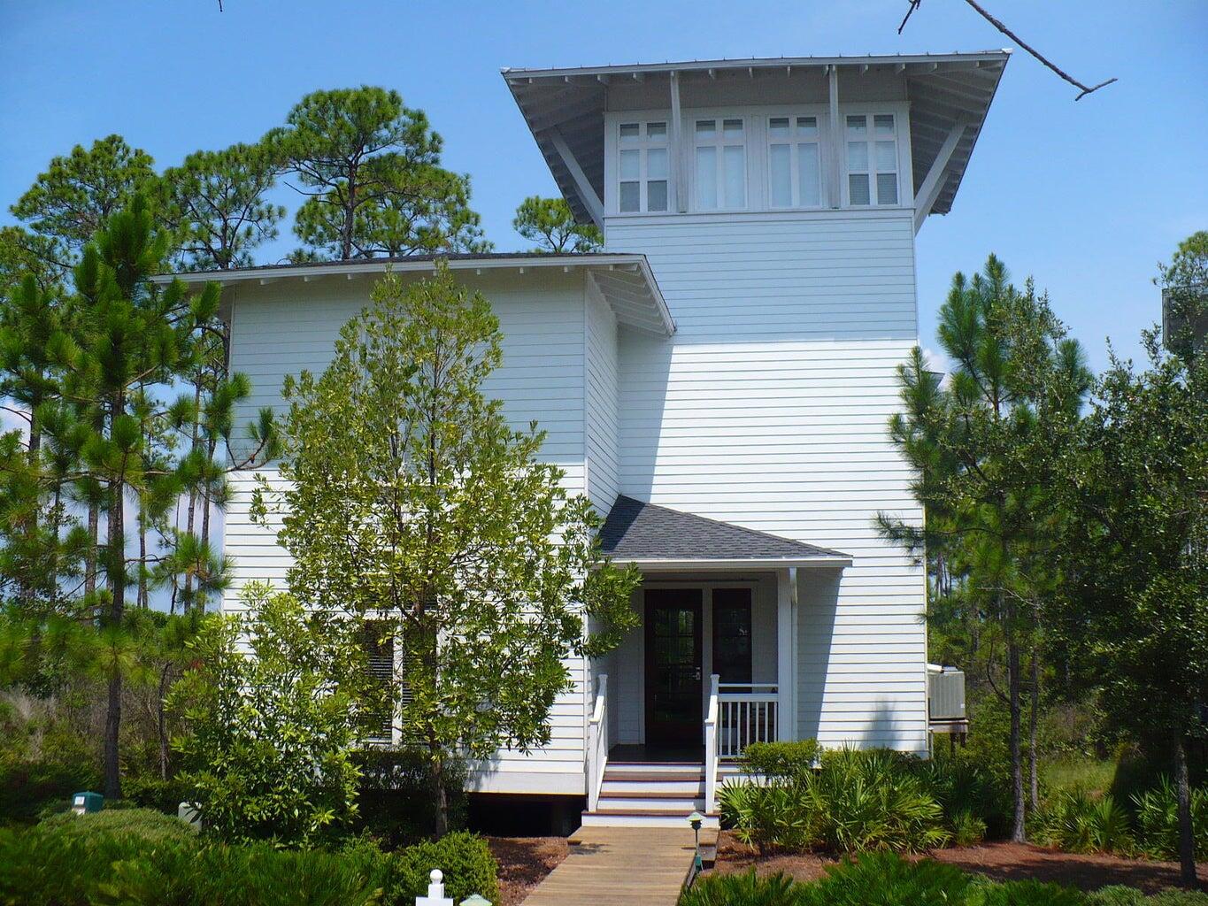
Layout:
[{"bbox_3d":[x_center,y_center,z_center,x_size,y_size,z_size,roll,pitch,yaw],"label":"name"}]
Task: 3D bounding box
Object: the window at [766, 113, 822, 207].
[{"bbox_3d":[3.104,-4.747,20.979,0.870,1.647,0.130,-1,-7,8],"label":"window"}]

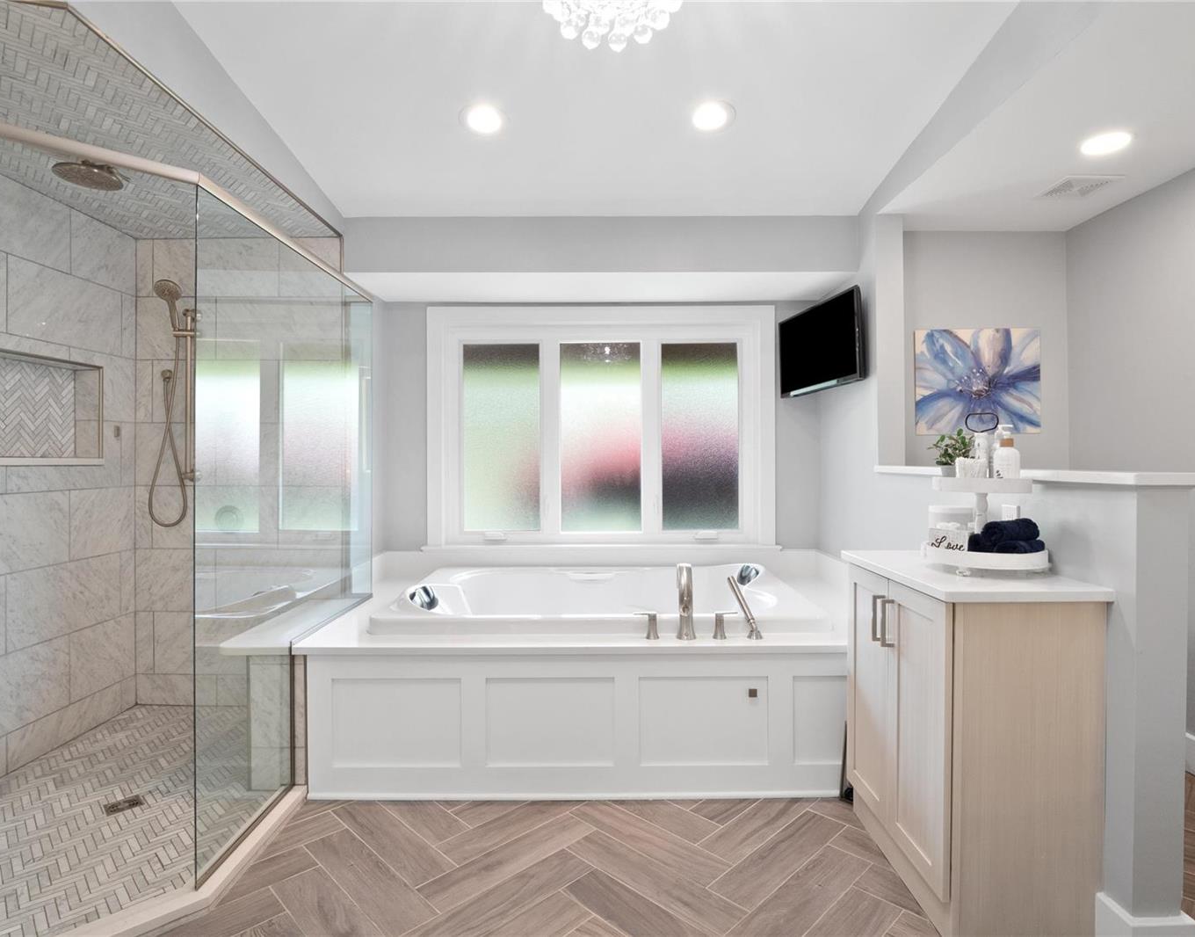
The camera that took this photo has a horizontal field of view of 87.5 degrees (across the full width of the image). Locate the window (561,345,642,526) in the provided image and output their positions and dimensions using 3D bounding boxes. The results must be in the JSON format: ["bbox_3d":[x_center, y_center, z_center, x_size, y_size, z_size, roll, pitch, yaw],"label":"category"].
[{"bbox_3d":[0.019,-0.182,3.657,0.469,1.111,0.040,0,1,0],"label":"window"}]

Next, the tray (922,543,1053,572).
[{"bbox_3d":[1.130,0.247,1.833,0.320,0.054,0.315,0,1,0],"label":"tray"}]

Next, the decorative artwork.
[{"bbox_3d":[1.881,-0.427,3.086,0.621,0.518,0.030,0,1,0],"label":"decorative artwork"}]

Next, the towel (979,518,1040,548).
[{"bbox_3d":[1.170,0.182,1.772,0.158,0.070,0.075,0,1,-18],"label":"towel"}]

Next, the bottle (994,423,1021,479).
[{"bbox_3d":[1.159,-0.032,1.768,0.067,0.182,0.065,0,1,18],"label":"bottle"}]

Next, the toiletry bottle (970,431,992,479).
[{"bbox_3d":[1.123,-0.025,1.828,0.052,0.166,0.050,0,1,18],"label":"toiletry bottle"}]

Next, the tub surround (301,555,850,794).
[{"bbox_3d":[0.066,0.889,2.943,2.350,0.620,1.365,0,1,0],"label":"tub surround"}]

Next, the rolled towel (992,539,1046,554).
[{"bbox_3d":[1.205,0.226,1.782,0.148,0.066,0.074,0,1,-18],"label":"rolled towel"}]

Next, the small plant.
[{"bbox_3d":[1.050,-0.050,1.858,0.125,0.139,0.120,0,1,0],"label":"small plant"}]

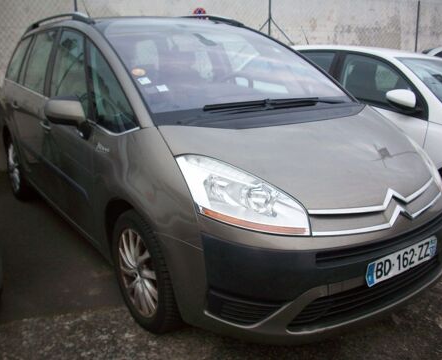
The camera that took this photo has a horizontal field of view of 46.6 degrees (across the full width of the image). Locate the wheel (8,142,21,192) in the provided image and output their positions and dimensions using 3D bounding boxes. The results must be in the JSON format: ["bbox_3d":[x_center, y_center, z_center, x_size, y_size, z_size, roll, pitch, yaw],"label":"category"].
[{"bbox_3d":[-1.905,-0.126,4.884,0.180,0.455,0.455,-11,19,-34],"label":"wheel"}]

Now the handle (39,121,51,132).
[{"bbox_3d":[-1.219,-0.375,3.563,0.050,0.050,0.200,-11,19,-34],"label":"handle"}]

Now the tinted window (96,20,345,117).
[{"bbox_3d":[-0.014,-0.800,3.313,1.430,0.160,1.120,-11,44,-34],"label":"tinted window"}]

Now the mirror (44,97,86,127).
[{"bbox_3d":[-0.902,-0.395,2.957,0.230,0.180,0.160,-11,19,-34],"label":"mirror"}]

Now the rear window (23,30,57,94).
[{"bbox_3d":[-1.361,-0.906,3.876,0.050,0.480,0.610,14,4,-38],"label":"rear window"}]

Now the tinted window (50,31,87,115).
[{"bbox_3d":[-0.941,-0.705,3.299,0.050,0.540,0.880,14,4,-38],"label":"tinted window"}]

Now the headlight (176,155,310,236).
[{"bbox_3d":[0.071,0.072,2.288,0.350,0.280,0.590,-11,19,-34],"label":"headlight"}]

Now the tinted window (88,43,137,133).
[{"bbox_3d":[-0.626,-0.538,2.865,0.060,0.500,0.970,14,4,-38],"label":"tinted window"}]

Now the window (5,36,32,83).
[{"bbox_3d":[-1.764,-1.042,4.445,0.060,0.410,0.680,15,6,-33],"label":"window"}]

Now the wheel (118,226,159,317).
[{"bbox_3d":[-0.361,0.473,2.716,0.180,0.460,0.460,-11,19,-34],"label":"wheel"}]

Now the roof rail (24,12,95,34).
[{"bbox_3d":[-1.320,-1.204,3.990,0.070,0.140,1.700,-11,19,-34],"label":"roof rail"}]

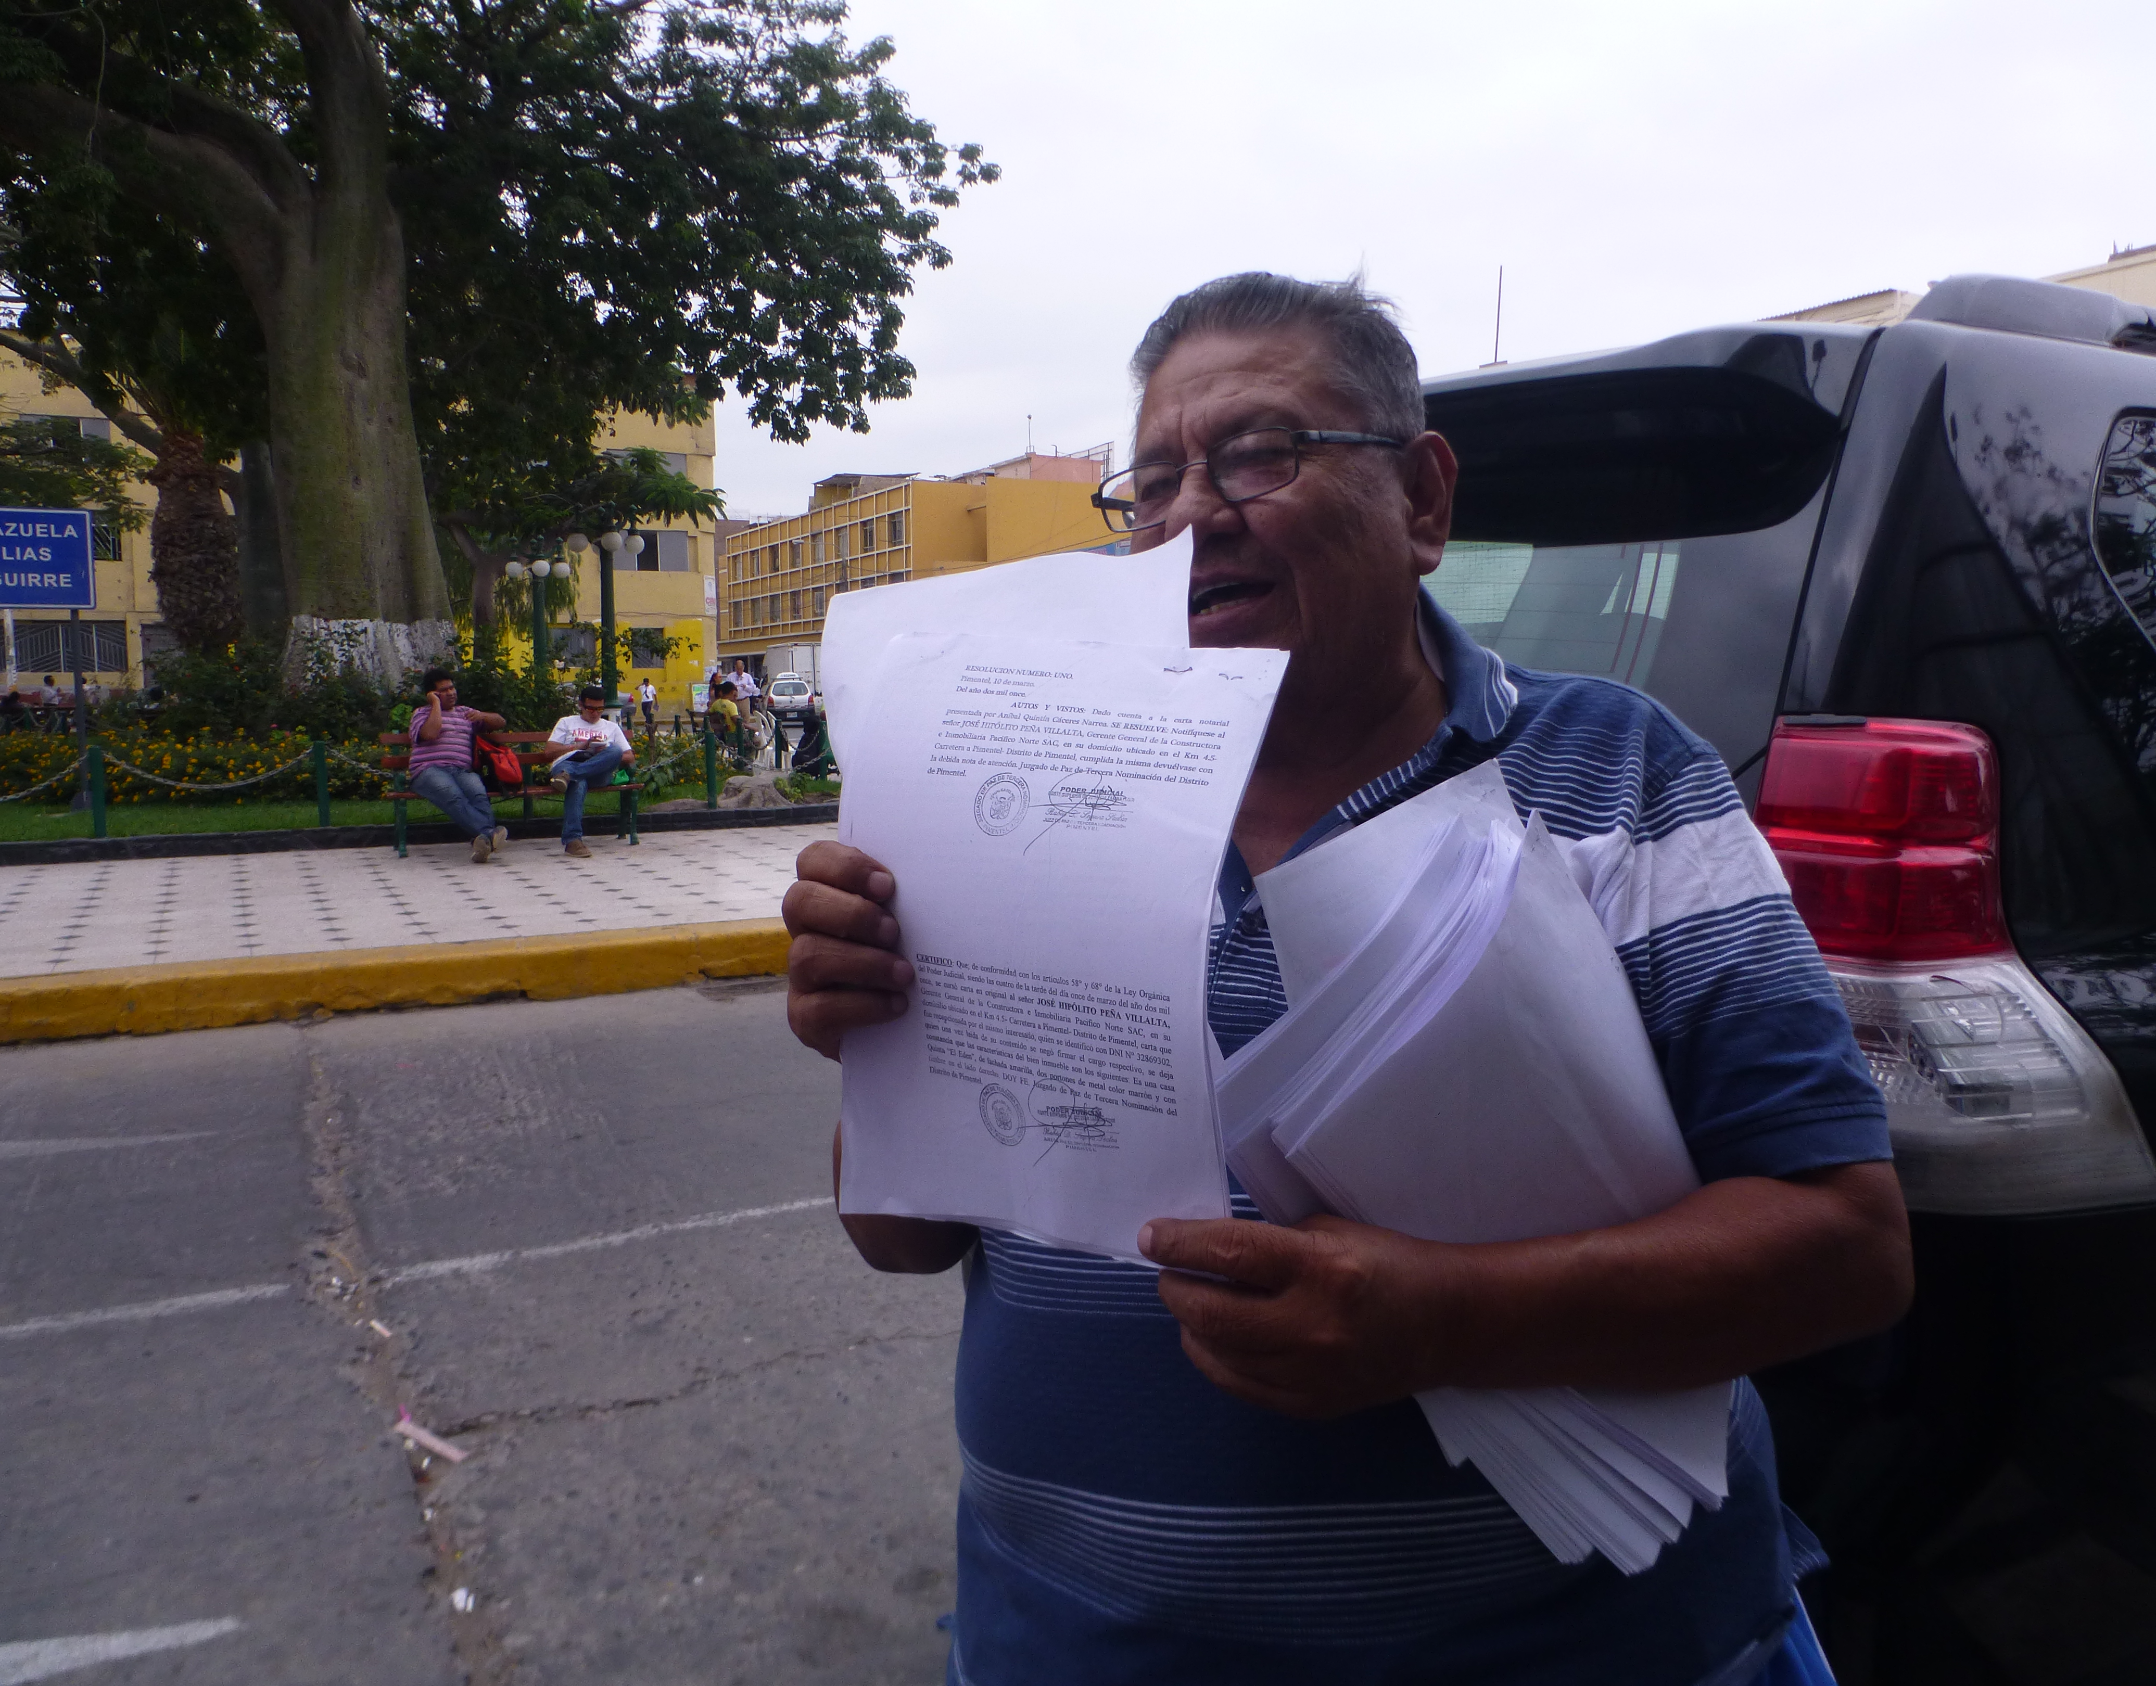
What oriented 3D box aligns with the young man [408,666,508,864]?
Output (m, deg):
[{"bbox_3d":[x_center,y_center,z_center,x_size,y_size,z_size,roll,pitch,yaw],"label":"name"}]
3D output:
[{"bbox_3d":[-4.442,-0.582,11.281,0.720,1.360,1.020,-3,7,-27],"label":"young man"}]

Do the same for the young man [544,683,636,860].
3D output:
[{"bbox_3d":[-3.645,-0.573,11.742,0.640,1.230,1.000,-3,7,-27],"label":"young man"}]

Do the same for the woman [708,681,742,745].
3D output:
[{"bbox_3d":[-5.053,-1.733,22.630,0.550,1.300,0.800,5,8,40],"label":"woman"}]

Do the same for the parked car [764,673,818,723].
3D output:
[{"bbox_3d":[-9.990,-4.874,54.375,1.630,1.470,4.000,-1,6,-11],"label":"parked car"}]

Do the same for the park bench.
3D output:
[{"bbox_3d":[-4.261,-0.395,11.787,1.790,0.870,0.620,-3,7,-27],"label":"park bench"}]

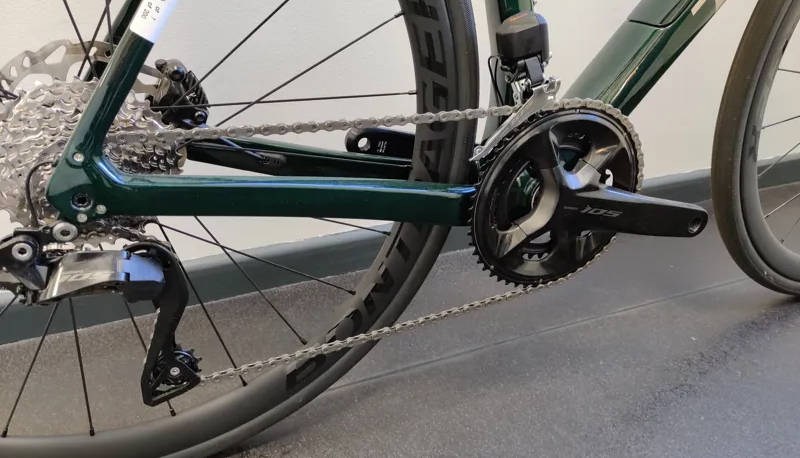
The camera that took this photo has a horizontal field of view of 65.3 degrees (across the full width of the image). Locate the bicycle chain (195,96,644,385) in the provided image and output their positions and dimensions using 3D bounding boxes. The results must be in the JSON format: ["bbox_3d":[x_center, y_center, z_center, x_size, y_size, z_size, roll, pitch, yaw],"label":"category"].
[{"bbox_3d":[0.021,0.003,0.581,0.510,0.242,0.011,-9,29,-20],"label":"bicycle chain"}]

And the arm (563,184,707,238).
[{"bbox_3d":[0.240,-0.015,0.654,0.208,0.040,0.024,4,24,-27],"label":"arm"}]

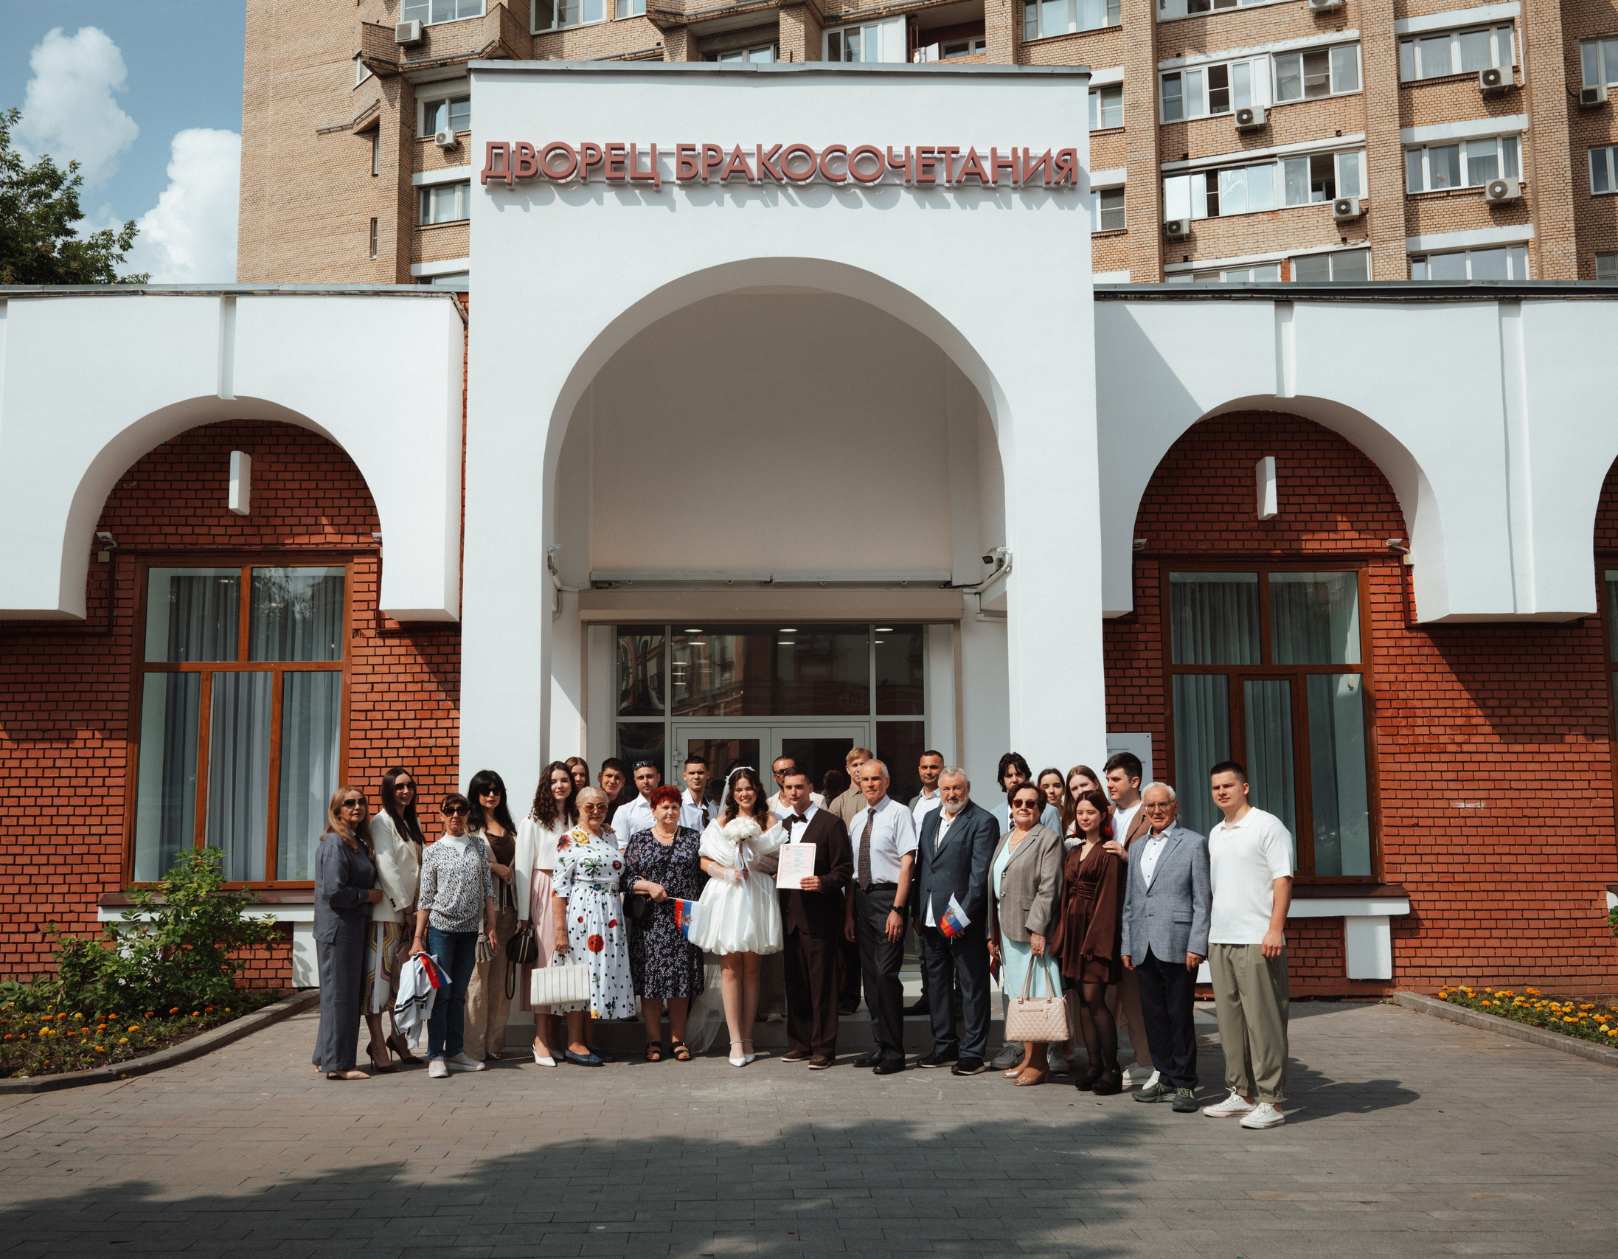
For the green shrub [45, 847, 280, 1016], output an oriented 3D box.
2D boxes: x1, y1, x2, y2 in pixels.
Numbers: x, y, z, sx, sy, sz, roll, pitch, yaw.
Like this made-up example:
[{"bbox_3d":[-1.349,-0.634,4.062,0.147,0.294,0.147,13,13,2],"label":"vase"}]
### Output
[{"bbox_3d":[-4.680,2.165,10.630,1.600,1.180,1.150,0,-6,-1],"label":"green shrub"}]

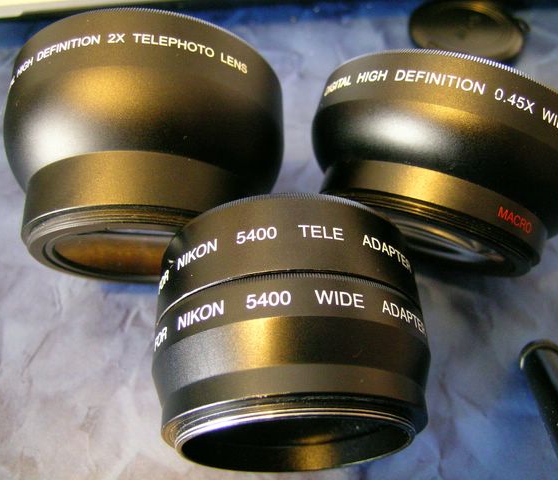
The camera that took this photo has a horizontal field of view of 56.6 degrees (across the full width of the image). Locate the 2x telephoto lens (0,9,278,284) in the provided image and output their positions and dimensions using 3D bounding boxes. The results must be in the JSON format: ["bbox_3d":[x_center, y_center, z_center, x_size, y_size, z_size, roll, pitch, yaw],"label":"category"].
[{"bbox_3d":[-0.033,-0.017,0.136,0.070,0.070,0.046,-1,71,-1],"label":"2x telephoto lens"}]

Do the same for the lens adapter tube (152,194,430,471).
[{"bbox_3d":[0.002,0.024,0.114,0.059,0.059,0.041,-2,55,-1],"label":"lens adapter tube"}]

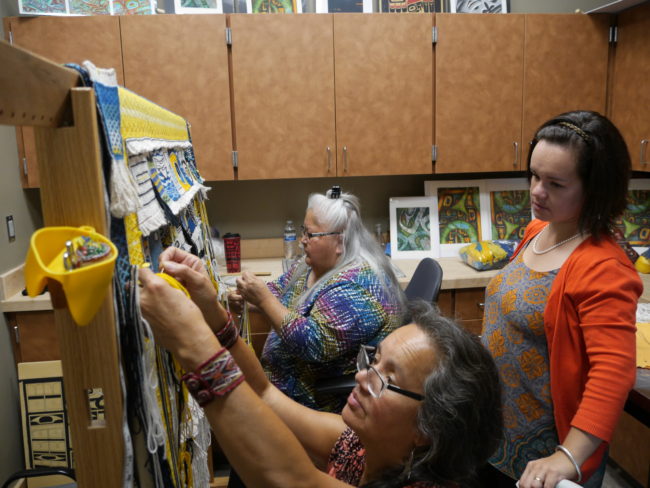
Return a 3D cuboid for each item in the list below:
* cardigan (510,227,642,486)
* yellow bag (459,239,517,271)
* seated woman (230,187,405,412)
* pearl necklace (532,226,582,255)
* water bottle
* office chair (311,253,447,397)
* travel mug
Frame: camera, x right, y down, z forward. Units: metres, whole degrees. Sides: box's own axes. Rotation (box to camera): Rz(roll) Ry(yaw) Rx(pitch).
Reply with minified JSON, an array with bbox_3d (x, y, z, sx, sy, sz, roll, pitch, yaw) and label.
[{"bbox_3d":[0.595,0.252,1.235,0.280,0.580,0.440,-4,8,-17],"label":"cardigan"},{"bbox_3d":[0.758,0.043,2.415,0.260,0.105,0.240,-2,8,-5],"label":"yellow bag"},{"bbox_3d":[-0.039,0.464,1.710,0.690,1.280,0.540,-4,8,-13],"label":"seated woman"},{"bbox_3d":[0.556,-0.008,1.235,0.135,0.075,0.135,-4,8,-17],"label":"pearl necklace"},{"bbox_3d":[-0.172,-0.008,2.639,0.064,0.205,0.064,-2,8,-5],"label":"water bottle"},{"bbox_3d":[0.118,0.574,1.750,0.610,1.043,0.600,-3,8,-11],"label":"office chair"},{"bbox_3d":[-0.427,0.039,2.442,0.085,0.179,0.085,-2,8,-5],"label":"travel mug"}]

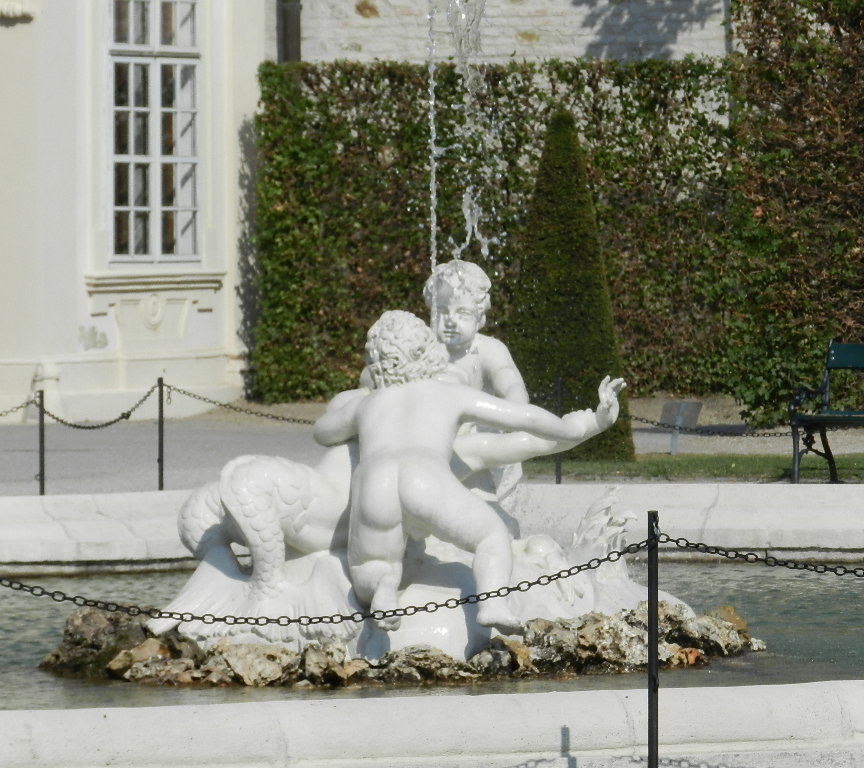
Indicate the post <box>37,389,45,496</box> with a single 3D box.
[{"bbox_3d":[-2.018,0.384,40.200,0.028,0.700,0.028,0,1,0],"label":"post"}]

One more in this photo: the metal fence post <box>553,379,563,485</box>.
[{"bbox_3d":[0.680,0.330,41.800,0.028,0.730,0.028,0,1,0],"label":"metal fence post"}]

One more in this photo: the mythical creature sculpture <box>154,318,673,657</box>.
[{"bbox_3d":[-0.081,0.357,30.700,2.071,1.446,1.350,0,1,0],"label":"mythical creature sculpture"}]

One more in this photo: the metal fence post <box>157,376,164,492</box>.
[{"bbox_3d":[-1.464,0.333,42.000,0.028,0.730,0.028,0,1,0],"label":"metal fence post"}]

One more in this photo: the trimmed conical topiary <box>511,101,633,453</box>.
[{"bbox_3d":[0.867,-0.643,50.500,0.900,2.291,0.900,0,1,0],"label":"trimmed conical topiary"}]

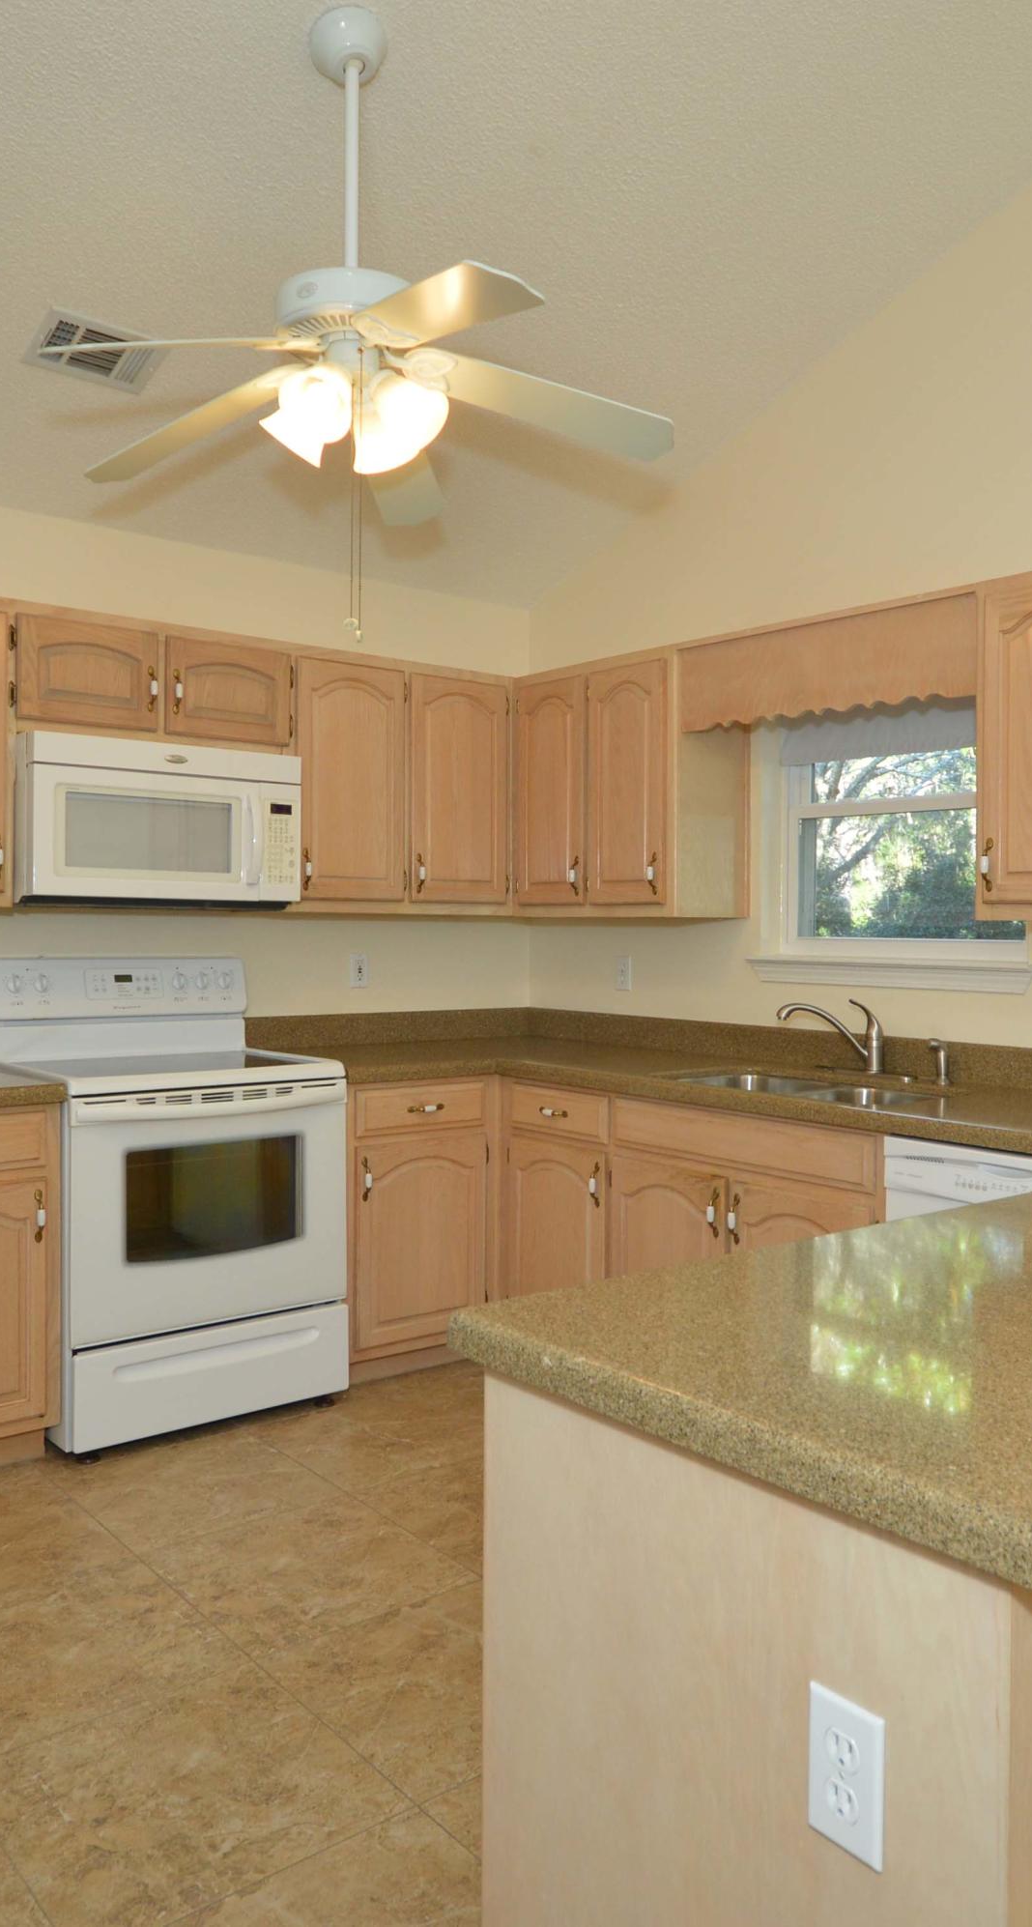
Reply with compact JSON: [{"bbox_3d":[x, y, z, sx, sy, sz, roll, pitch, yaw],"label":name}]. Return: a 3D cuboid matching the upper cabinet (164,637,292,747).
[{"bbox_3d":[-0.894,-0.757,3.931,0.405,0.287,0.325,-1,2,-39],"label":"upper cabinet"}]

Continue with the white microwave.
[{"bbox_3d":[-1.030,-0.374,3.775,0.756,0.413,0.440,-1,2,-39],"label":"white microwave"}]

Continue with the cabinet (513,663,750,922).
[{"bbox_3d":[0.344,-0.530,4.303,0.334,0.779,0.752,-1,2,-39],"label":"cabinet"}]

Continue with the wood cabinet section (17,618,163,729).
[{"bbox_3d":[-1.200,-0.750,3.661,0.380,0.265,0.355,0,2,-38],"label":"wood cabinet section"}]

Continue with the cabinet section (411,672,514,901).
[{"bbox_3d":[-0.271,-0.538,4.407,0.377,0.703,0.355,0,2,-38],"label":"cabinet section"}]

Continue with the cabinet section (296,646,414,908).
[{"bbox_3d":[-0.575,-0.535,4.165,0.375,0.700,0.355,0,2,-38],"label":"cabinet section"}]

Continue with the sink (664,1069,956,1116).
[{"bbox_3d":[0.734,0.409,3.502,0.400,0.195,0.745,-1,2,-39],"label":"sink"}]

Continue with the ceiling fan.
[{"bbox_3d":[-0.313,-1.395,2.688,1.300,0.870,1.300,-1,2,-39],"label":"ceiling fan"}]

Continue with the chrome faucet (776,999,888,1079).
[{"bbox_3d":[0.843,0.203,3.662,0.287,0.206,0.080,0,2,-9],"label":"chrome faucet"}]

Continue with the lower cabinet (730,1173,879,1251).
[{"bbox_3d":[0.897,0.819,3.376,0.620,0.615,0.450,-1,2,-39],"label":"lower cabinet"}]

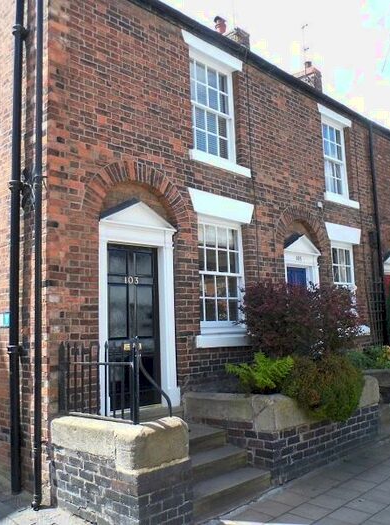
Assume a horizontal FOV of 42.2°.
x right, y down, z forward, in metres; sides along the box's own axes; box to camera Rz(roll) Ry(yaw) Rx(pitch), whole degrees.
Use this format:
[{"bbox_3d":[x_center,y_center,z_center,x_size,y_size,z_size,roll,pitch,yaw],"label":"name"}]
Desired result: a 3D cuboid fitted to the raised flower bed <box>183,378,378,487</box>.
[{"bbox_3d":[1.202,2.009,6.557,2.374,0.855,1.410,5,-9,-44],"label":"raised flower bed"}]

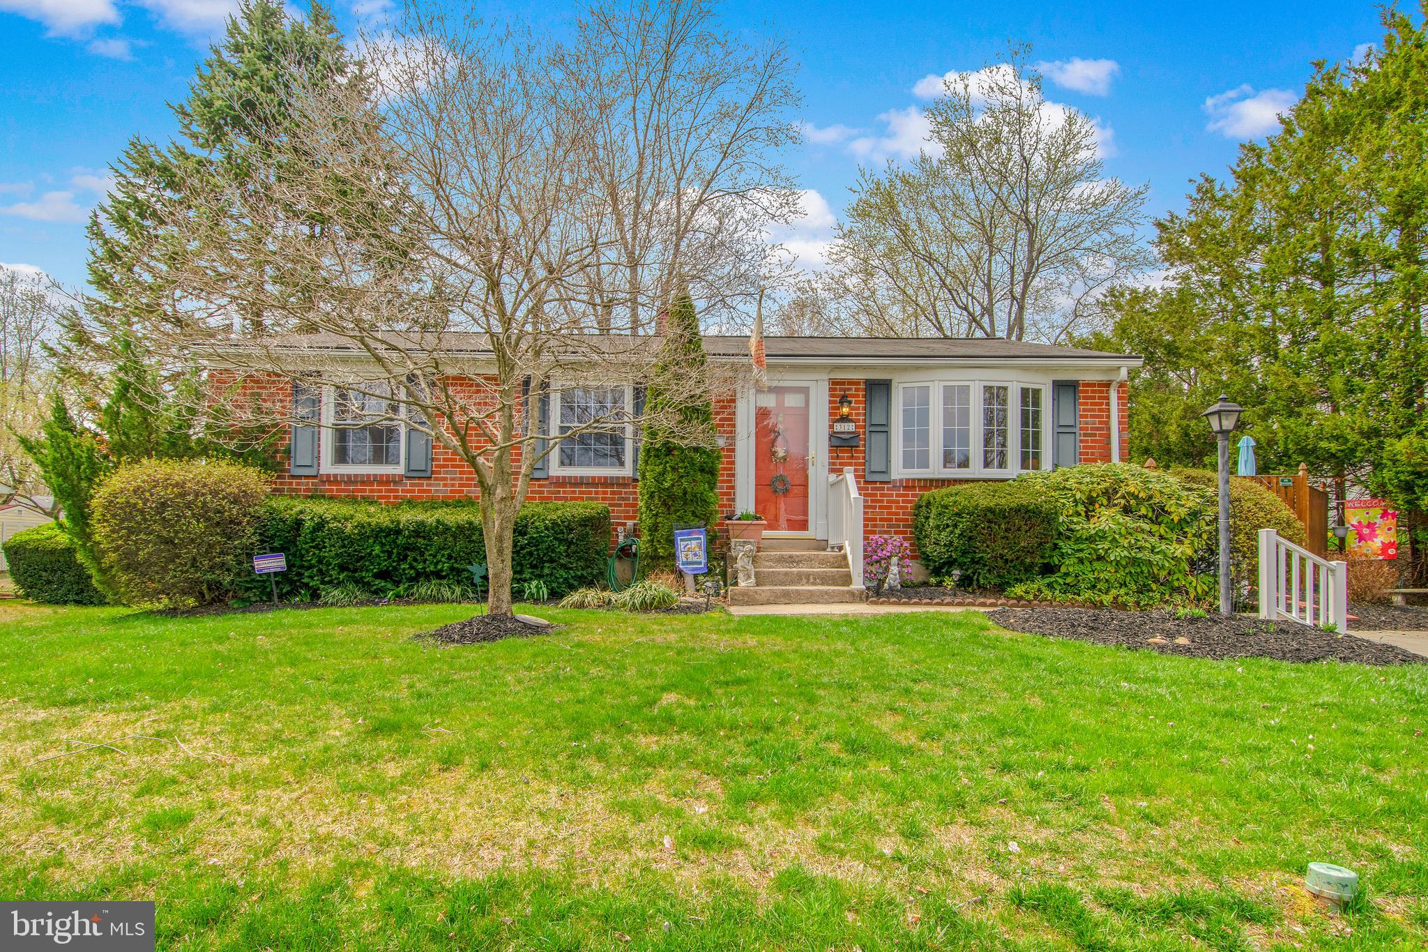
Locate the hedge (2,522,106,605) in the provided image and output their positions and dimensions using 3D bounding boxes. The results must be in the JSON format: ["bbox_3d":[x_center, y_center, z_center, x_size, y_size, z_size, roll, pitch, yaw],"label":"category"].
[{"bbox_3d":[-8.493,1.063,9.341,1.700,1.000,1.500,1,-1,-2],"label":"hedge"}]

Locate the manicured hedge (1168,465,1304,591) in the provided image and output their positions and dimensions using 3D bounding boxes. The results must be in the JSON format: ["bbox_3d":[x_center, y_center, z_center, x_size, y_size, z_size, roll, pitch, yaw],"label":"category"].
[{"bbox_3d":[6.964,0.696,9.539,1.900,1.650,1.800,1,-1,-2],"label":"manicured hedge"}]

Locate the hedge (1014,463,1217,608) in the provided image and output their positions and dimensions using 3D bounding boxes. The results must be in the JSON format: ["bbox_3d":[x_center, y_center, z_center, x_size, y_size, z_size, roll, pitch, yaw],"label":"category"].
[{"bbox_3d":[4.841,0.676,8.740,2.400,1.700,1.550,1,-1,-2],"label":"hedge"}]

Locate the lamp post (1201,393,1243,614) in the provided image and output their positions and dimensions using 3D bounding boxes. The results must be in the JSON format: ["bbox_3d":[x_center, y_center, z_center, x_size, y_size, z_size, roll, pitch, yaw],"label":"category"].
[{"bbox_3d":[5.134,0.271,7.216,0.270,2.200,0.270,1,-1,-2],"label":"lamp post"}]

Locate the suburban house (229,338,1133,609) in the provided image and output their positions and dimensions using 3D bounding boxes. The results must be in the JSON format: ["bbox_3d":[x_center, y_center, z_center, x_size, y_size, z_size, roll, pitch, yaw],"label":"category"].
[{"bbox_3d":[-0.581,-0.548,13.224,12.250,4.200,8.350,1,-1,-2],"label":"suburban house"}]

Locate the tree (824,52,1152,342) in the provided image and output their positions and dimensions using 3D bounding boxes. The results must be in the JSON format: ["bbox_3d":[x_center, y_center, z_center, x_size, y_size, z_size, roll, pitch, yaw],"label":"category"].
[{"bbox_3d":[9.221,-6.071,24.349,10.400,16.000,10.200,1,-1,-2],"label":"tree"}]

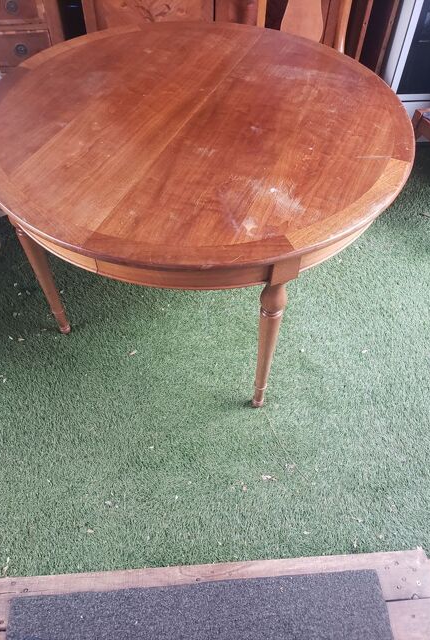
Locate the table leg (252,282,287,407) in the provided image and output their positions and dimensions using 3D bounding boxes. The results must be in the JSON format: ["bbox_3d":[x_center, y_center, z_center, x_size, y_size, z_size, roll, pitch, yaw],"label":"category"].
[{"bbox_3d":[0.138,0.090,1.355,0.066,0.615,0.066,-17,55,-14],"label":"table leg"}]

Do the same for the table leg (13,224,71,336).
[{"bbox_3d":[-0.545,-0.145,1.521,0.066,0.615,0.066,-17,55,-14],"label":"table leg"}]

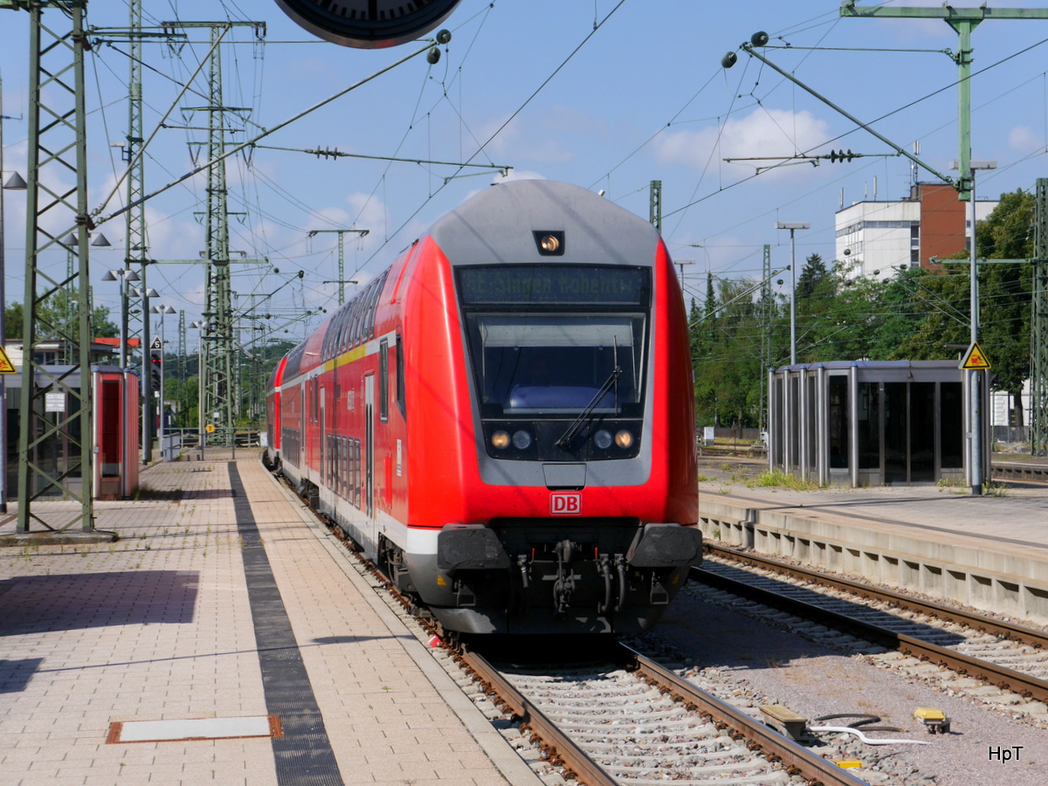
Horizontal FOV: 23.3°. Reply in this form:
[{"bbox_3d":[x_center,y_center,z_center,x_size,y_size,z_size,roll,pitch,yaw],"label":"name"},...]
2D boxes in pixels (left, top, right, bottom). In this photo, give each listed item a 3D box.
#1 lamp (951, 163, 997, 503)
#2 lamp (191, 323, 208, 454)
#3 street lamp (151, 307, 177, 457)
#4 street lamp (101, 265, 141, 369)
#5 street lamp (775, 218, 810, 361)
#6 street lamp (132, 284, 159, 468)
[{"bbox_3d":[9.188,-1.334,51.859,0.880,6.830,0.370,0,0,-7],"label":"lamp"},{"bbox_3d":[-15.174,-0.344,119.402,1.110,6.080,0.460,0,0,-7],"label":"lamp"},{"bbox_3d":[-14.505,-0.478,102.081,1.110,6.080,0.460,0,0,-7],"label":"street lamp"},{"bbox_3d":[-12.044,-0.684,76.186,1.110,6.080,0.460,0,0,-7],"label":"street lamp"},{"bbox_3d":[7.291,-1.197,68.814,0.880,6.830,0.370,0,0,-7],"label":"street lamp"},{"bbox_3d":[-12.952,-0.600,86.799,1.110,6.080,0.460,0,0,-7],"label":"street lamp"}]

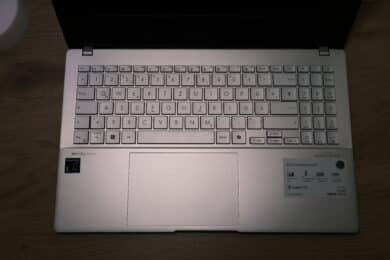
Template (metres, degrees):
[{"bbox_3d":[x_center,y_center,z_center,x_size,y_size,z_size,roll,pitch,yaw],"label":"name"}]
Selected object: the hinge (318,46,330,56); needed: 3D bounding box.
[{"bbox_3d":[0.164,-0.100,0.507,0.013,0.008,0.011,0,79,0],"label":"hinge"}]

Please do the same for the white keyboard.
[{"bbox_3d":[0.014,-0.032,0.496,0.322,0.005,0.100,0,79,0],"label":"white keyboard"}]

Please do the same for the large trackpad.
[{"bbox_3d":[-0.014,0.070,0.476,0.131,0.003,0.086,0,79,0],"label":"large trackpad"}]

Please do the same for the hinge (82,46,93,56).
[{"bbox_3d":[-0.136,-0.100,0.509,0.013,0.008,0.011,0,79,0],"label":"hinge"}]

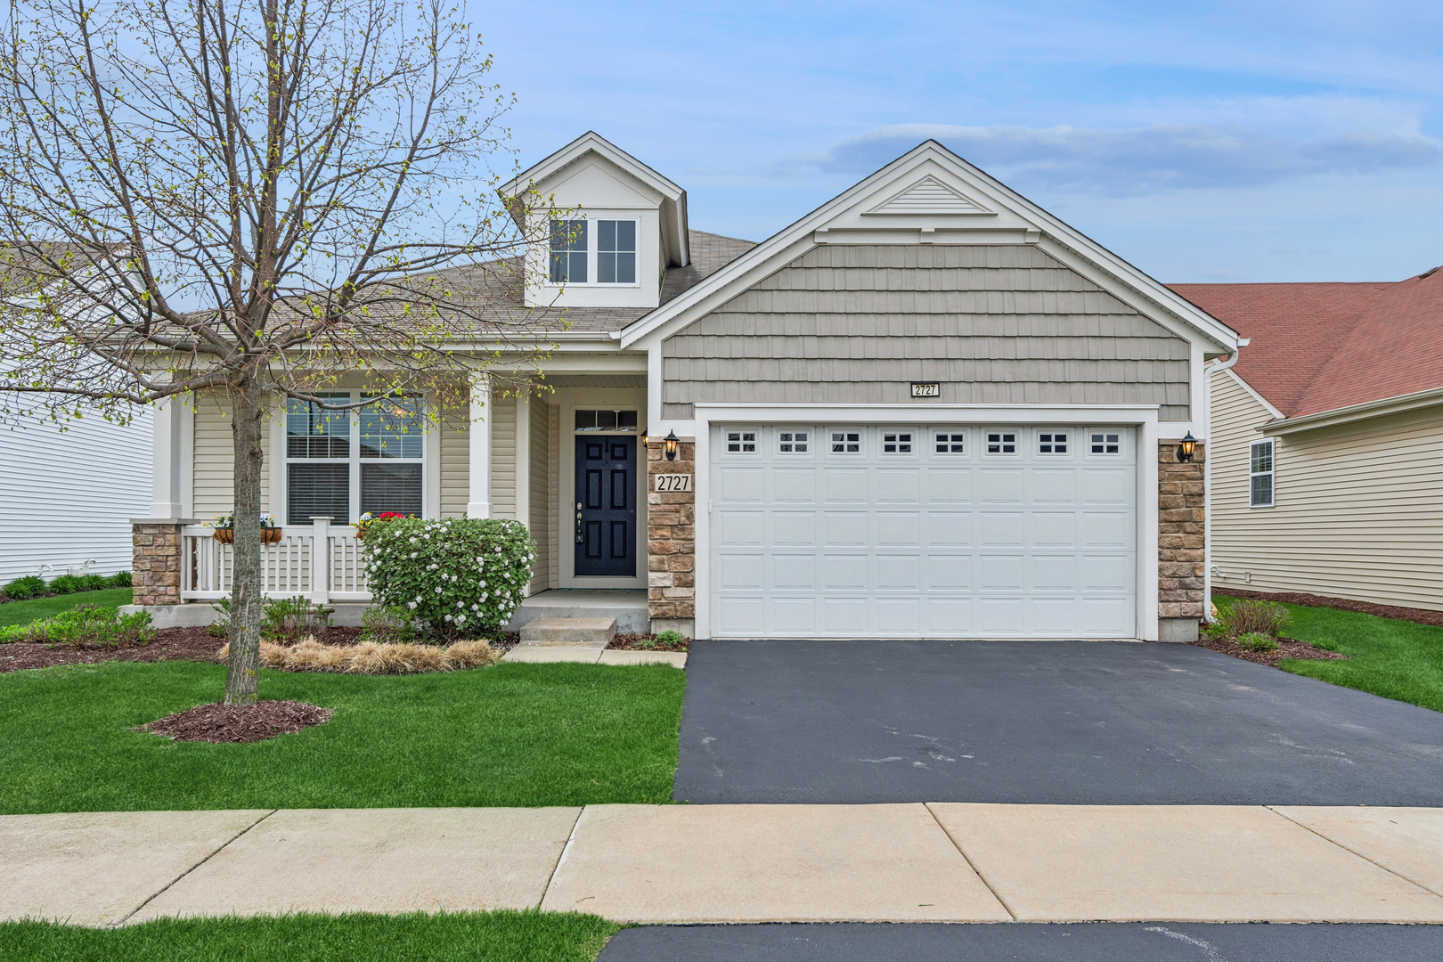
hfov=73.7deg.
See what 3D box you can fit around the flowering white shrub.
[{"bbox_3d":[-2.980,1.050,10.550,1.850,1.320,1.600,0,-1,0],"label":"flowering white shrub"}]

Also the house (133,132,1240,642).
[{"bbox_3d":[-0.800,-1.250,17.600,13.100,6.500,14.200,0,-1,0],"label":"house"}]

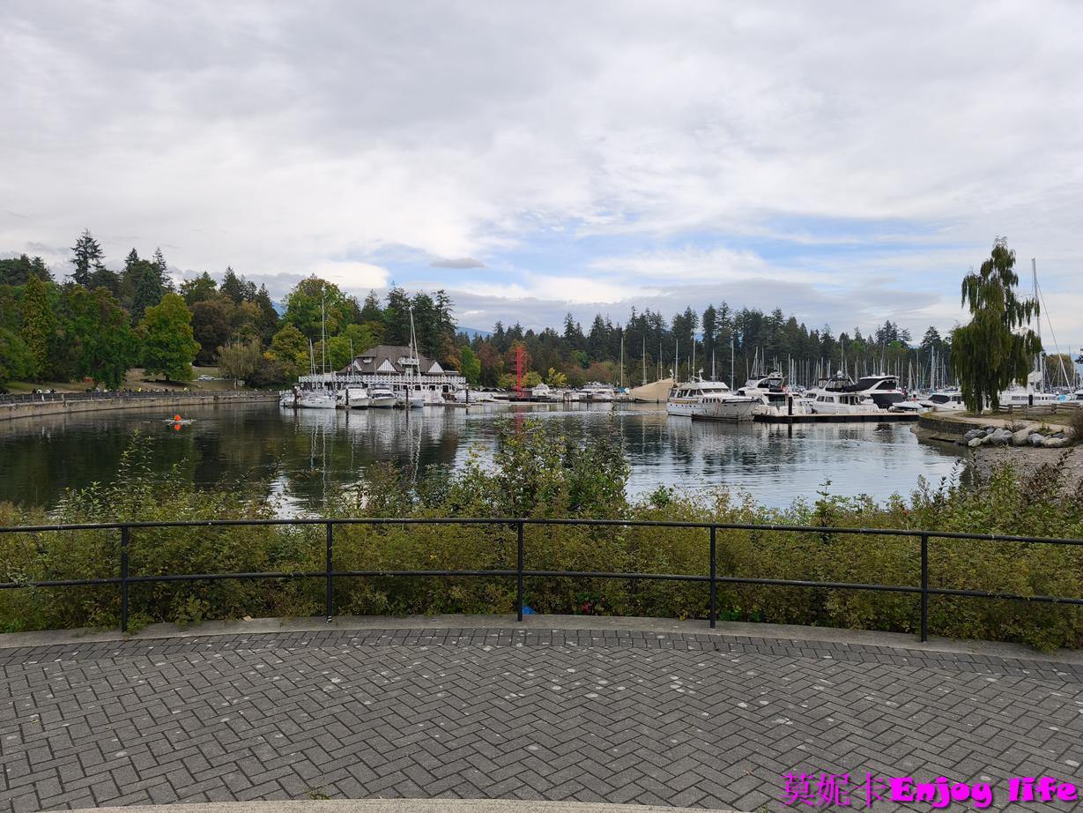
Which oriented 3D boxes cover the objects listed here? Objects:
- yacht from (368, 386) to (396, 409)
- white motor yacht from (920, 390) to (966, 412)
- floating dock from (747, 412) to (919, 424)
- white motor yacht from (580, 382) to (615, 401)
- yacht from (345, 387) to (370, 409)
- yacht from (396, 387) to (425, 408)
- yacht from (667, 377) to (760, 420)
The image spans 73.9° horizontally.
[{"bbox_3d":[-30.600,-2.002,139.800,4.200,4.300,12.000,-1,2,-31],"label":"yacht"},{"bbox_3d":[56.200,-0.599,101.000,3.200,3.300,9.000,0,1,-20],"label":"white motor yacht"},{"bbox_3d":[34.000,1.340,84.300,20.000,0.600,3.000,0,1,-8],"label":"floating dock"},{"bbox_3d":[17.400,-4.441,221.000,12.000,5.400,4.200,-1,2,-32],"label":"white motor yacht"},{"bbox_3d":[-34.800,-1.946,137.400,4.200,4.300,12.000,-1,2,-31],"label":"yacht"},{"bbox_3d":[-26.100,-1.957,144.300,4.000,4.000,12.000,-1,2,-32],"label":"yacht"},{"bbox_3d":[21.800,-1.216,88.800,4.900,5.100,17.800,0,1,-18],"label":"yacht"}]

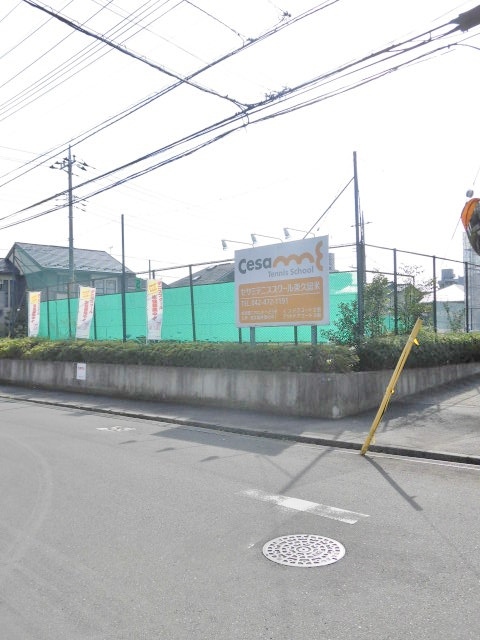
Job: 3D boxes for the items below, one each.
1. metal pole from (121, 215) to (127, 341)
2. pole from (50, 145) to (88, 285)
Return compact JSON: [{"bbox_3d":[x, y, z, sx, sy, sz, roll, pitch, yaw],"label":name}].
[{"bbox_3d":[-3.915,-1.293,19.994,0.105,4.510,0.105,-1,0,-42],"label":"metal pole"},{"bbox_3d":[-10.949,-4.758,38.483,1.900,13.260,1.500,-1,0,-42],"label":"pole"}]

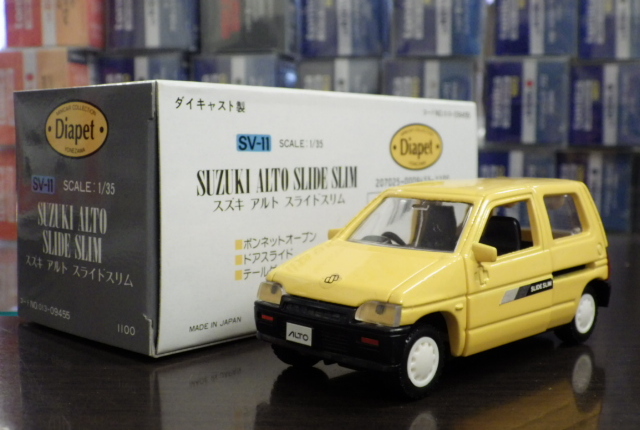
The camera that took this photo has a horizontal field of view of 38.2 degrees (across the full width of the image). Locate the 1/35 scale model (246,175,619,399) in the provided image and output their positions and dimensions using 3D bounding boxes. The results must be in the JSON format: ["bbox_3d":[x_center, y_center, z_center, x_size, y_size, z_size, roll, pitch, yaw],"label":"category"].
[{"bbox_3d":[0.030,0.013,0.218,0.047,0.041,0.092,6,8,44],"label":"1/35 scale model"}]

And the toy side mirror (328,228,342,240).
[{"bbox_3d":[0.004,0.005,0.221,0.005,0.004,0.002,6,8,44],"label":"toy side mirror"}]

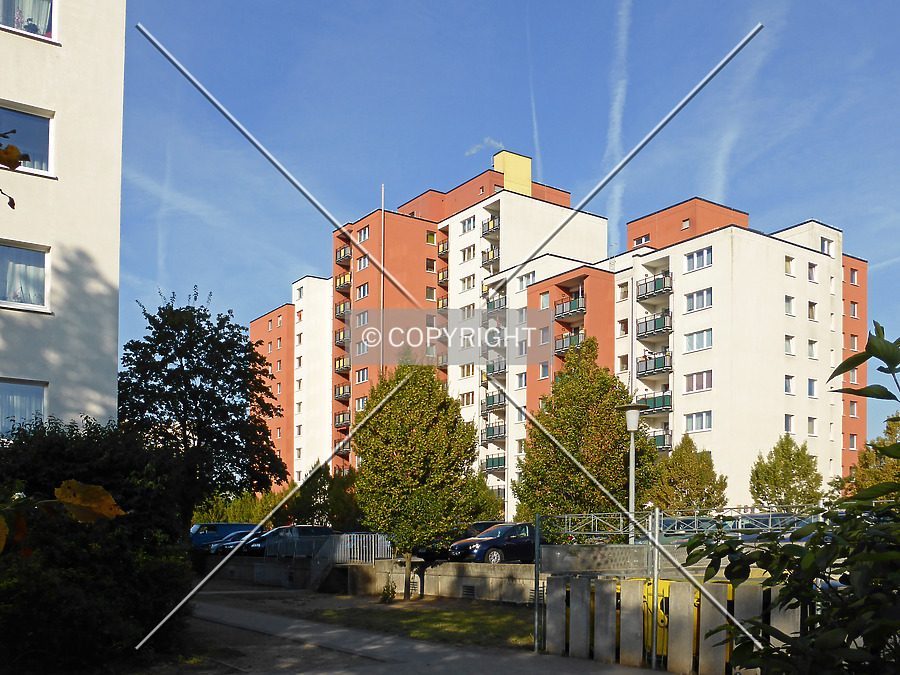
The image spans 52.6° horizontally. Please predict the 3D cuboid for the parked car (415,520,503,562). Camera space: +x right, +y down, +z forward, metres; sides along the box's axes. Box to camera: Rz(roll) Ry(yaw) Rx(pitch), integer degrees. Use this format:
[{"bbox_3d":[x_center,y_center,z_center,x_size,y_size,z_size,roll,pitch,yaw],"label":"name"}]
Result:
[{"bbox_3d":[0.915,7.369,32.473,4.400,1.530,1.800,8,-15,-32],"label":"parked car"}]

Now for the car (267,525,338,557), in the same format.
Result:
[{"bbox_3d":[-8.105,10.230,45.256,4.400,1.580,1.800,8,-15,-32],"label":"car"}]

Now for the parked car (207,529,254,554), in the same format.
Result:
[{"bbox_3d":[-12.083,11.658,51.500,1.780,1.450,4.400,-8,-13,41],"label":"parked car"}]

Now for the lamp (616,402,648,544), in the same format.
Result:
[{"bbox_3d":[4.512,3.486,22.500,0.800,4.800,0.800,0,-9,0],"label":"lamp"}]

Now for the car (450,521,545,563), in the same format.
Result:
[{"bbox_3d":[1.991,6.871,30.155,4.200,1.480,1.790,8,-15,-32],"label":"car"}]

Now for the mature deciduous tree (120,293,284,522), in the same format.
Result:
[{"bbox_3d":[-9.910,3.996,36.000,6.800,11.400,6.800,0,-9,0],"label":"mature deciduous tree"}]

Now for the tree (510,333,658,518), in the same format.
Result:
[{"bbox_3d":[3.991,3.857,27.000,4.300,7.600,4.300,0,-9,0],"label":"tree"}]

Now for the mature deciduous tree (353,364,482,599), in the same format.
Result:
[{"bbox_3d":[-1.178,4.923,32.000,4.600,8.500,4.600,0,-9,0],"label":"mature deciduous tree"}]

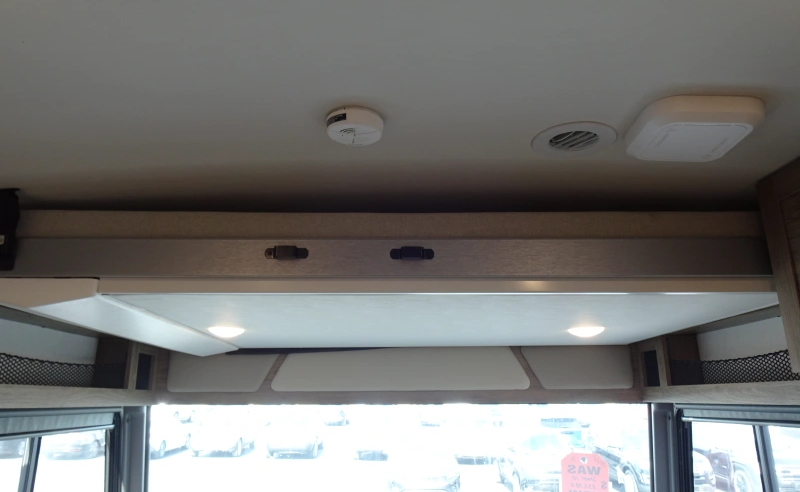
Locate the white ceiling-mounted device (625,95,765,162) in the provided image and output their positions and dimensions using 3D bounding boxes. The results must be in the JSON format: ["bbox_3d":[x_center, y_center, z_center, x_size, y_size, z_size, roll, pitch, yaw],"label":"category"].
[{"bbox_3d":[0.538,-0.208,1.033,0.202,0.041,0.202,0,-16,-1],"label":"white ceiling-mounted device"}]

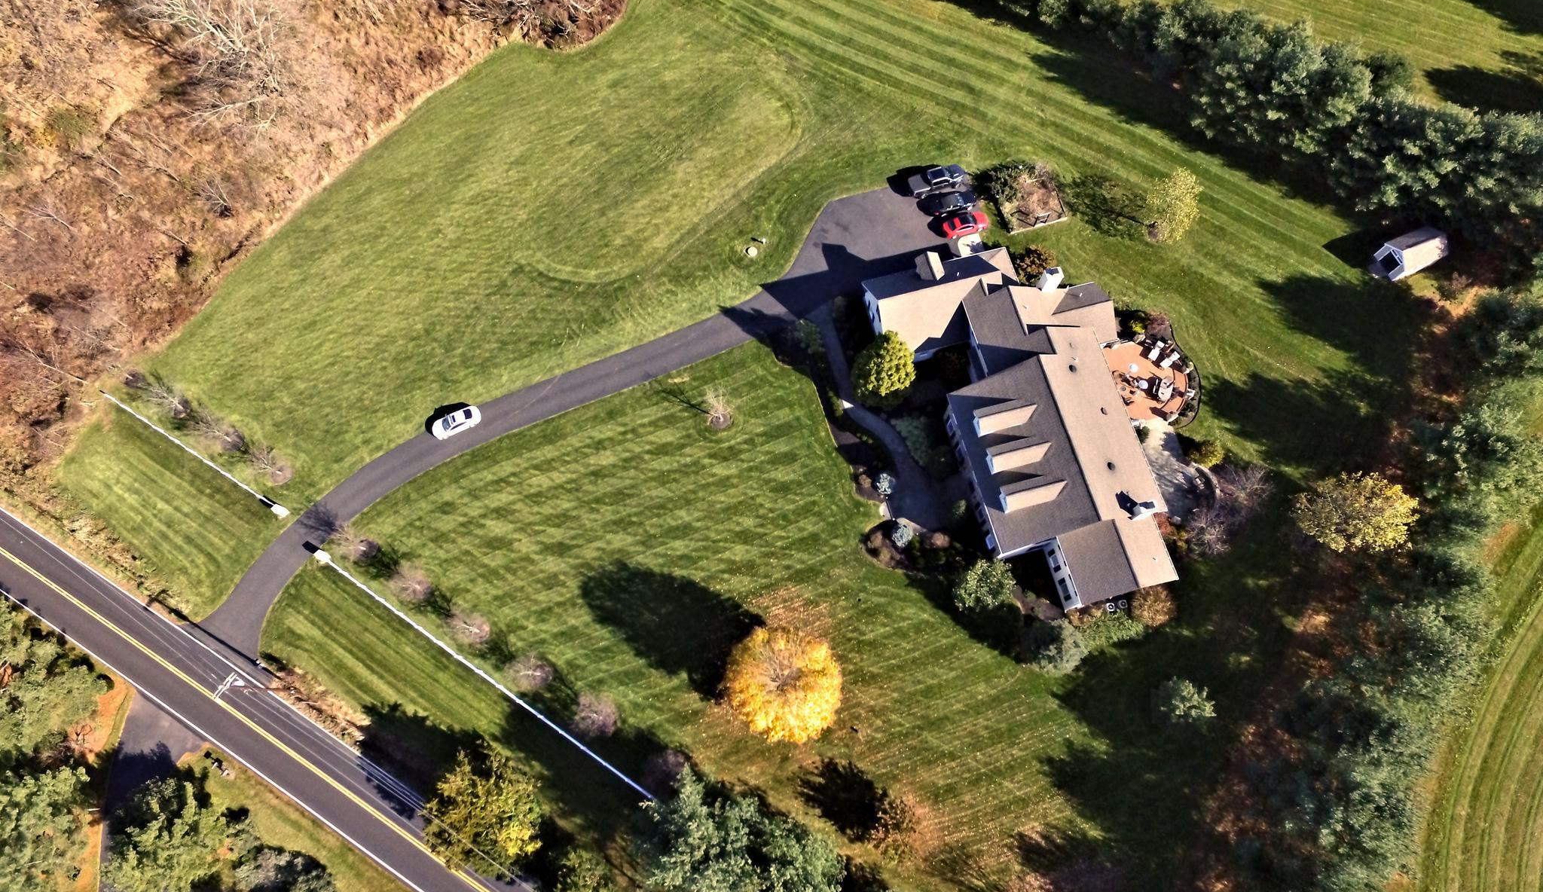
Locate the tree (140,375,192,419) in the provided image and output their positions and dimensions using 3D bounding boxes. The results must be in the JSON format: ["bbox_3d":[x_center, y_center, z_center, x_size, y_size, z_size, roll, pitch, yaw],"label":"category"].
[{"bbox_3d":[-61.450,-4.830,90.700,4.200,4.500,4.100,0,72,1],"label":"tree"}]

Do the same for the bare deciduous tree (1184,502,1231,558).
[{"bbox_3d":[38.497,7.688,79.162,4.300,4.300,4.300,-1,72,3],"label":"bare deciduous tree"}]

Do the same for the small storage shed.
[{"bbox_3d":[65.907,-19.982,91.374,5.320,3.120,3.400,-22,71,-8],"label":"small storage shed"}]

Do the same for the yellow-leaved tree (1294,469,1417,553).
[{"bbox_3d":[47.690,5.590,73.660,8.000,9.500,7.400,0,72,1],"label":"yellow-leaved tree"}]

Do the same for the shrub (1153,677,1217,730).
[{"bbox_3d":[34.535,21.616,74.927,4.500,5.000,4.500,-1,72,3],"label":"shrub"}]

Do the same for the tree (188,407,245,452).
[{"bbox_3d":[-55.040,-1.349,88.483,4.200,4.800,4.200,-1,72,3],"label":"tree"}]

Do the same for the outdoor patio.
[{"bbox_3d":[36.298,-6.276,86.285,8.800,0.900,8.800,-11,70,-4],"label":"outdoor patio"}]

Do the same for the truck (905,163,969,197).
[{"bbox_3d":[17.532,-27.880,93.737,5.950,1.900,2.000,-18,71,-7],"label":"truck"}]

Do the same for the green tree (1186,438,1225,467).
[{"bbox_3d":[40.544,0.769,83.088,2.900,2.000,2.900,0,70,0],"label":"green tree"}]

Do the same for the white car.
[{"bbox_3d":[-30.441,-2.229,86.393,4.850,1.450,1.830,-22,71,-8],"label":"white car"}]

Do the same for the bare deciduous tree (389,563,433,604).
[{"bbox_3d":[-34.050,13.060,84.500,4.000,4.800,4.000,0,72,1],"label":"bare deciduous tree"}]

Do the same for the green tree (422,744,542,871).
[{"bbox_3d":[-23.247,29.201,72.280,9.300,8.000,9.300,0,70,0],"label":"green tree"}]

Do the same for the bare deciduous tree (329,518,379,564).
[{"bbox_3d":[-39.980,9.210,85.750,4.200,4.900,4.100,0,72,1],"label":"bare deciduous tree"}]

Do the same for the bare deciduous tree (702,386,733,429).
[{"bbox_3d":[-5.066,-3.790,84.472,3.000,5.300,3.000,0,70,0],"label":"bare deciduous tree"}]

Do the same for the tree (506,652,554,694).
[{"bbox_3d":[-21.117,20.100,78.882,3.800,4.700,3.800,-1,72,3],"label":"tree"}]

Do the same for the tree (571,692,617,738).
[{"bbox_3d":[-15.317,23.433,77.571,4.000,4.600,4.000,-1,72,3],"label":"tree"}]

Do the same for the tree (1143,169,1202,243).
[{"bbox_3d":[37.210,-22.120,83.300,5.200,6.400,5.200,0,72,1],"label":"tree"}]

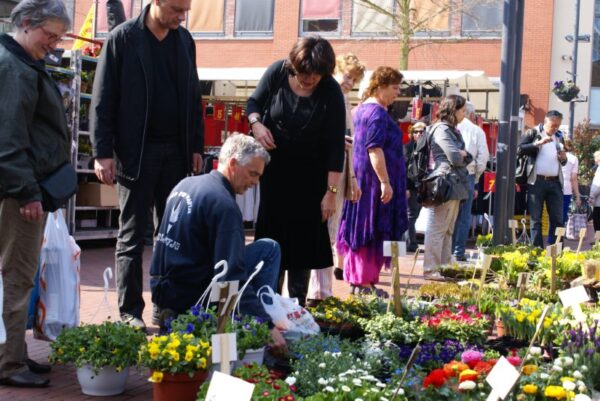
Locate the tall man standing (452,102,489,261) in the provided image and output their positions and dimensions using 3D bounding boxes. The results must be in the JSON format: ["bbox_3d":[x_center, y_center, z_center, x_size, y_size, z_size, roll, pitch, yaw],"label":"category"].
[{"bbox_3d":[1.908,-0.213,11.200,0.520,1.760,0.340,3,0,20],"label":"tall man standing"}]

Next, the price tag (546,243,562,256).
[{"bbox_3d":[1.653,0.318,6.500,0.100,0.075,0.010,3,0,9],"label":"price tag"}]

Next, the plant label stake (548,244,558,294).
[{"bbox_3d":[1.647,0.455,6.500,0.035,0.340,0.015,3,0,6],"label":"plant label stake"}]

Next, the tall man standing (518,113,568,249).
[{"bbox_3d":[2.606,-0.119,10.800,0.540,1.710,0.380,3,0,-7],"label":"tall man standing"}]

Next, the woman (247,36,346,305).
[{"bbox_3d":[-0.021,-0.162,6.100,0.580,1.670,0.480,3,0,-7],"label":"woman"}]

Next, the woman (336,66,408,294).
[{"bbox_3d":[0.514,-0.131,7.100,0.500,1.640,0.550,3,0,-12],"label":"woman"}]

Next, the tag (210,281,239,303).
[{"bbox_3d":[-0.275,0.332,3.650,0.101,0.076,0.010,3,0,3],"label":"tag"}]

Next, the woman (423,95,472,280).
[{"bbox_3d":[1.281,-0.109,8.750,0.450,1.630,0.500,3,0,-9],"label":"woman"}]

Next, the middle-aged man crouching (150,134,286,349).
[{"bbox_3d":[-0.375,0.196,4.550,0.750,0.990,0.620,3,0,-31],"label":"middle-aged man crouching"}]

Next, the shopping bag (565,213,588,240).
[{"bbox_3d":[3.605,0.351,13.000,0.280,0.360,0.160,3,0,-30],"label":"shopping bag"}]

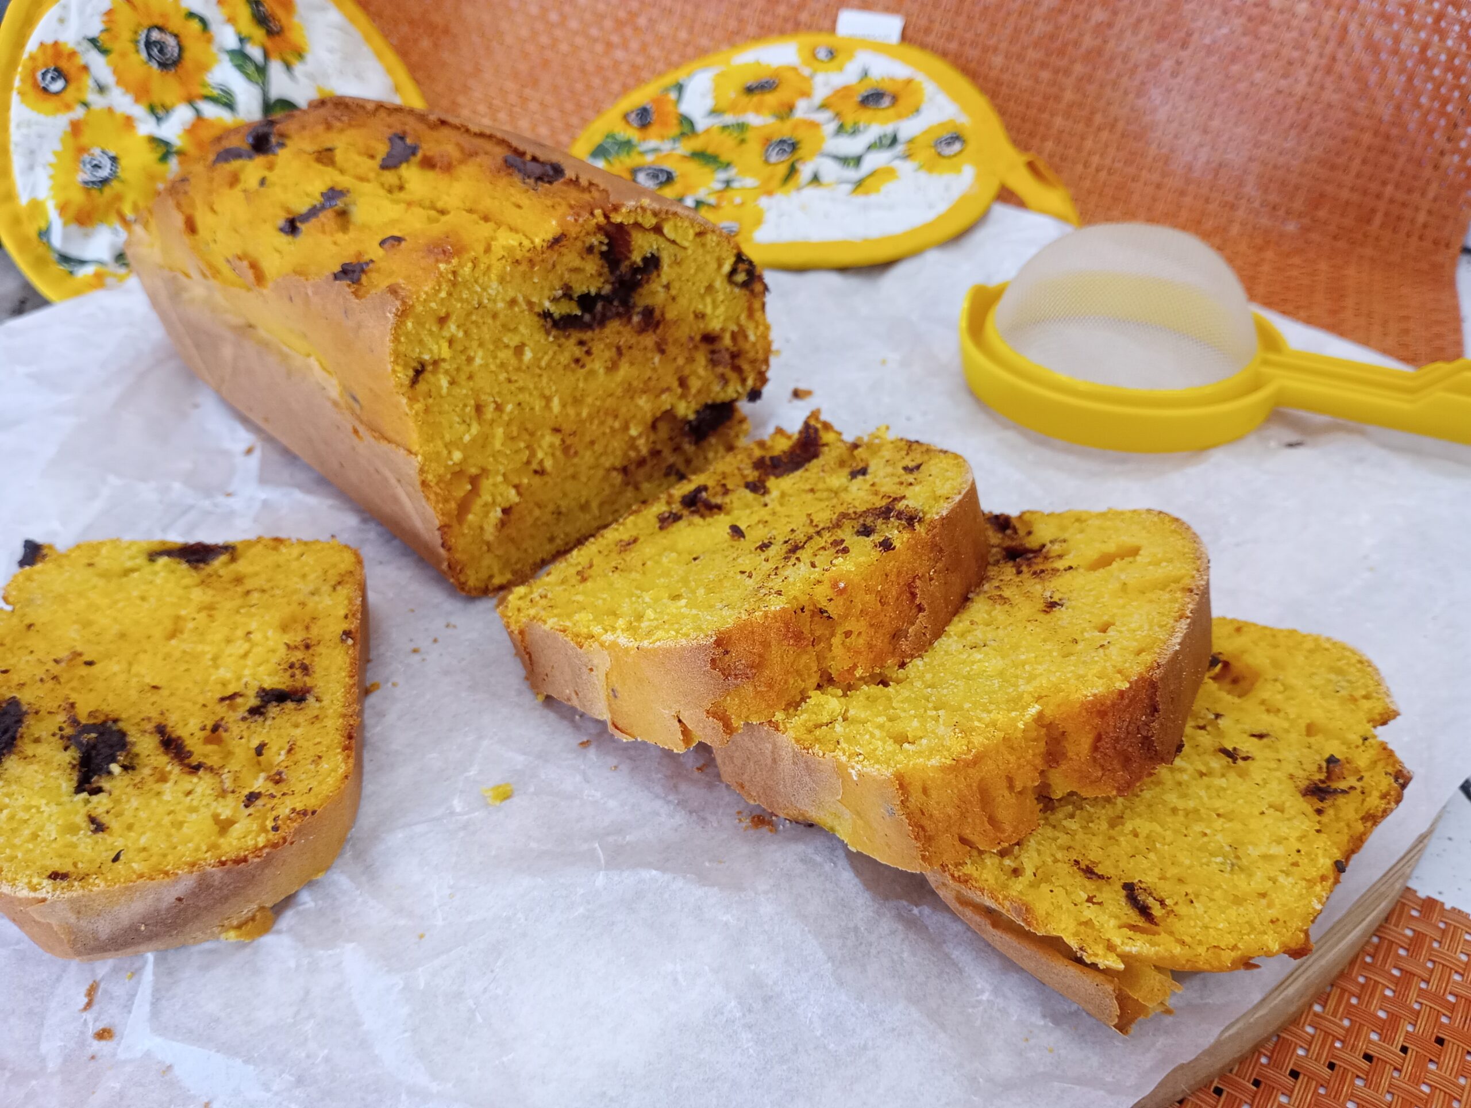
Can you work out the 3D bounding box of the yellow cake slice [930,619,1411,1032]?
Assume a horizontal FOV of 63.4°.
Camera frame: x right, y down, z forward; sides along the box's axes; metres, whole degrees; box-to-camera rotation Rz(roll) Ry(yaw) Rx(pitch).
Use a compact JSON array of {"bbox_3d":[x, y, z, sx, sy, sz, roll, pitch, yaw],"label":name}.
[{"bbox_3d":[0.080,0.045,0.234,0.101,0.018,0.078,-22,37,-32],"label":"yellow cake slice"}]

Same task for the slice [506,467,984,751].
[{"bbox_3d":[0.015,0.003,0.256,0.103,0.020,0.077,-26,18,-28],"label":"slice"}]

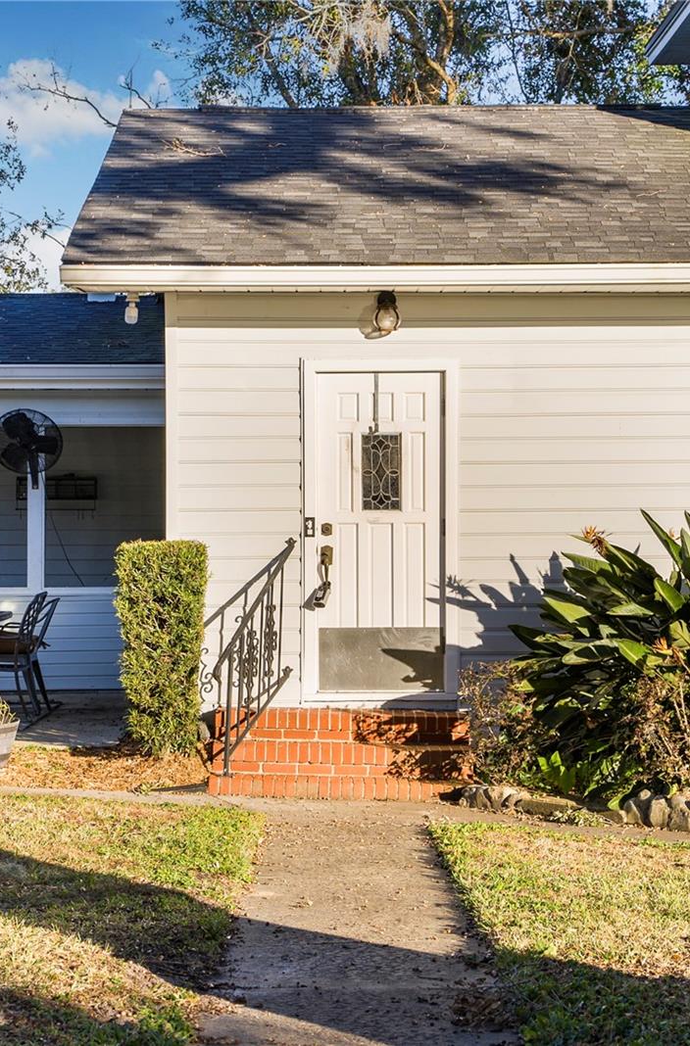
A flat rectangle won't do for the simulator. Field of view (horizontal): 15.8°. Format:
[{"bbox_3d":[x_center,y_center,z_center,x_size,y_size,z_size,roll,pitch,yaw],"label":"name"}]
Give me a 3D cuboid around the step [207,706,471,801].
[{"bbox_3d":[-0.010,1.395,15.200,1.620,0.480,1.000,0,0,-3],"label":"step"}]

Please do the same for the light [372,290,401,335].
[{"bbox_3d":[0.262,-1.316,15.600,0.180,0.280,0.200,0,0,-3],"label":"light"}]

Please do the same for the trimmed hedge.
[{"bbox_3d":[-1.117,0.762,15.200,0.560,1.330,0.530,0,0,-3],"label":"trimmed hedge"}]

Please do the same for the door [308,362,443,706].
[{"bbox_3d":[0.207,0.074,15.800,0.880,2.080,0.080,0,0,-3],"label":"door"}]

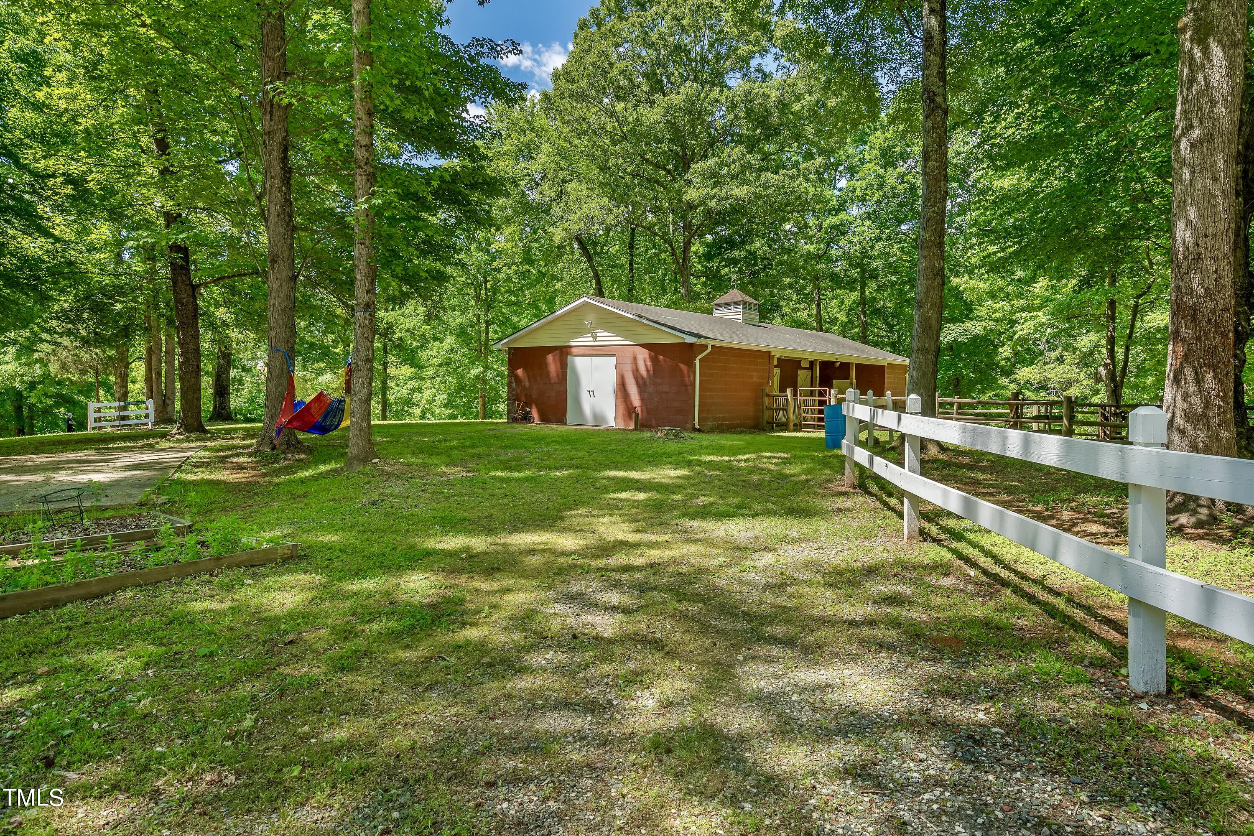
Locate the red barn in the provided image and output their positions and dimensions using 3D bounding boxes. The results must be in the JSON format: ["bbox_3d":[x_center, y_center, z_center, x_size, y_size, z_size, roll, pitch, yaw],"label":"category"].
[{"bbox_3d":[4.110,-2.332,27.964,8.090,4.820,16.900,3,3,40],"label":"red barn"}]

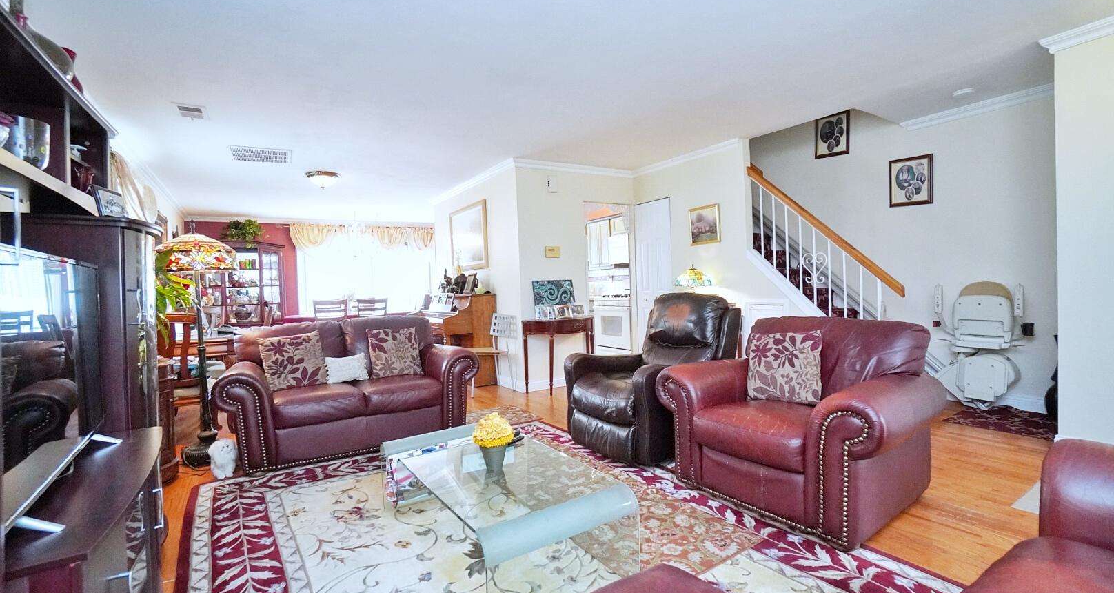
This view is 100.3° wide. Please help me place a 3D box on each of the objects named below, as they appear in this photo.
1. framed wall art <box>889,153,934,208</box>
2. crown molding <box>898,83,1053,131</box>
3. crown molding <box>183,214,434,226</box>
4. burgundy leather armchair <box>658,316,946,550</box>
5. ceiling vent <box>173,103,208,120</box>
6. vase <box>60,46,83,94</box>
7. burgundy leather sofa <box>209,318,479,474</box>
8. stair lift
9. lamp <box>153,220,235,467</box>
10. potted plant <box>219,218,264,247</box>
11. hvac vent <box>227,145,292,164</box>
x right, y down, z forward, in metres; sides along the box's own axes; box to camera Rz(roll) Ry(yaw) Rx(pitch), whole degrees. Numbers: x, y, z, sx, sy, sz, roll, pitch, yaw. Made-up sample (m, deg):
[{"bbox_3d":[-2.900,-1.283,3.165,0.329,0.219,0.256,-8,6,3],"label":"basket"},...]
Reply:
[{"bbox_3d":[3.150,-1.020,4.144,0.025,0.425,0.325,-4,2,-33],"label":"framed wall art"},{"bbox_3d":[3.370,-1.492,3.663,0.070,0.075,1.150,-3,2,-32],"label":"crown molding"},{"bbox_3d":[-4.165,-1.340,8.405,4.000,0.080,0.075,-3,2,-32],"label":"crown molding"},{"bbox_3d":[1.284,0.573,2.490,0.930,0.880,1.160,-3,2,-34],"label":"burgundy leather armchair"},{"bbox_3d":[-2.490,-1.244,3.168,0.175,0.025,0.290,-4,2,-33],"label":"ceiling vent"},{"bbox_3d":[-1.953,-0.849,1.835,0.115,0.250,0.115,-3,2,-32],"label":"vase"},{"bbox_3d":[-1.677,0.666,3.830,1.790,0.920,0.970,-4,2,-33],"label":"burgundy leather sofa"},{"bbox_3d":[3.339,0.387,3.649,0.380,0.990,0.570,-4,2,-33],"label":"stair lift"},{"bbox_3d":[-2.458,0.316,3.202,0.445,1.655,0.445,-3,2,-32],"label":"lamp"},{"bbox_3d":[-5.021,-1.004,7.407,0.560,0.430,0.450,-3,2,-33],"label":"potted plant"},{"bbox_3d":[-2.696,-1.273,4.228,0.470,0.025,0.500,-4,2,-33],"label":"hvac vent"}]

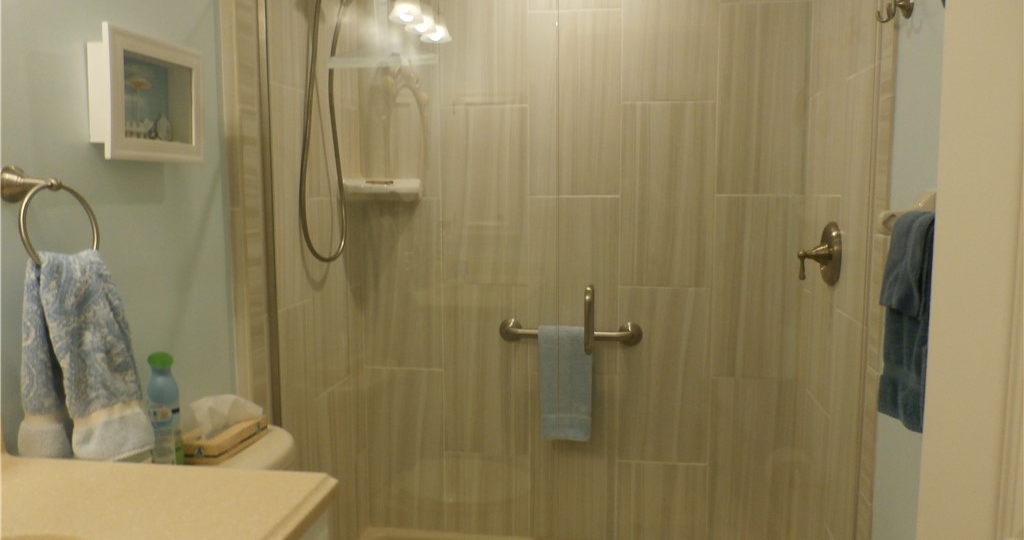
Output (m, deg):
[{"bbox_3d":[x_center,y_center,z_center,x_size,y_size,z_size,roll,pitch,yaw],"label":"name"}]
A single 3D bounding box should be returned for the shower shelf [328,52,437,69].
[{"bbox_3d":[-0.416,-0.679,2.423,0.300,0.040,0.200,1,6,9],"label":"shower shelf"}]

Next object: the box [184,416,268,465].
[{"bbox_3d":[-0.646,0.373,1.651,0.105,0.048,0.208,1,6,9],"label":"box"}]

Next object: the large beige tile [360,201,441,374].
[{"bbox_3d":[-0.388,0.049,2.615,0.295,0.608,0.012,1,6,8],"label":"large beige tile"}]

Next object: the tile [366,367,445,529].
[{"bbox_3d":[-0.385,0.651,2.679,0.295,0.604,0.012,1,6,8],"label":"tile"}]

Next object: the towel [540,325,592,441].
[{"bbox_3d":[0.183,0.378,2.493,0.168,0.390,0.045,1,6,9],"label":"towel"}]

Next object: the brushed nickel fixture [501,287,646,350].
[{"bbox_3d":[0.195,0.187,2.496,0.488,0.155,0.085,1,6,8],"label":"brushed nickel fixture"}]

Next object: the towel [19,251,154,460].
[{"bbox_3d":[-0.665,0.139,1.202,0.125,0.336,0.205,1,6,8],"label":"towel"}]

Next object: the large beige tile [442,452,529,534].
[{"bbox_3d":[-0.087,0.807,2.651,0.306,0.303,0.012,1,6,8],"label":"large beige tile"}]

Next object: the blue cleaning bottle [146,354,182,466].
[{"bbox_3d":[-0.644,0.273,1.371,0.061,0.223,0.061,-3,7,-26],"label":"blue cleaning bottle"}]

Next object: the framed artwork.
[{"bbox_3d":[-0.688,-0.319,1.387,0.064,0.226,0.280,1,6,8],"label":"framed artwork"}]

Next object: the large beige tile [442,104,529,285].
[{"bbox_3d":[-0.093,-0.250,2.528,0.303,0.606,0.010,1,6,9],"label":"large beige tile"}]

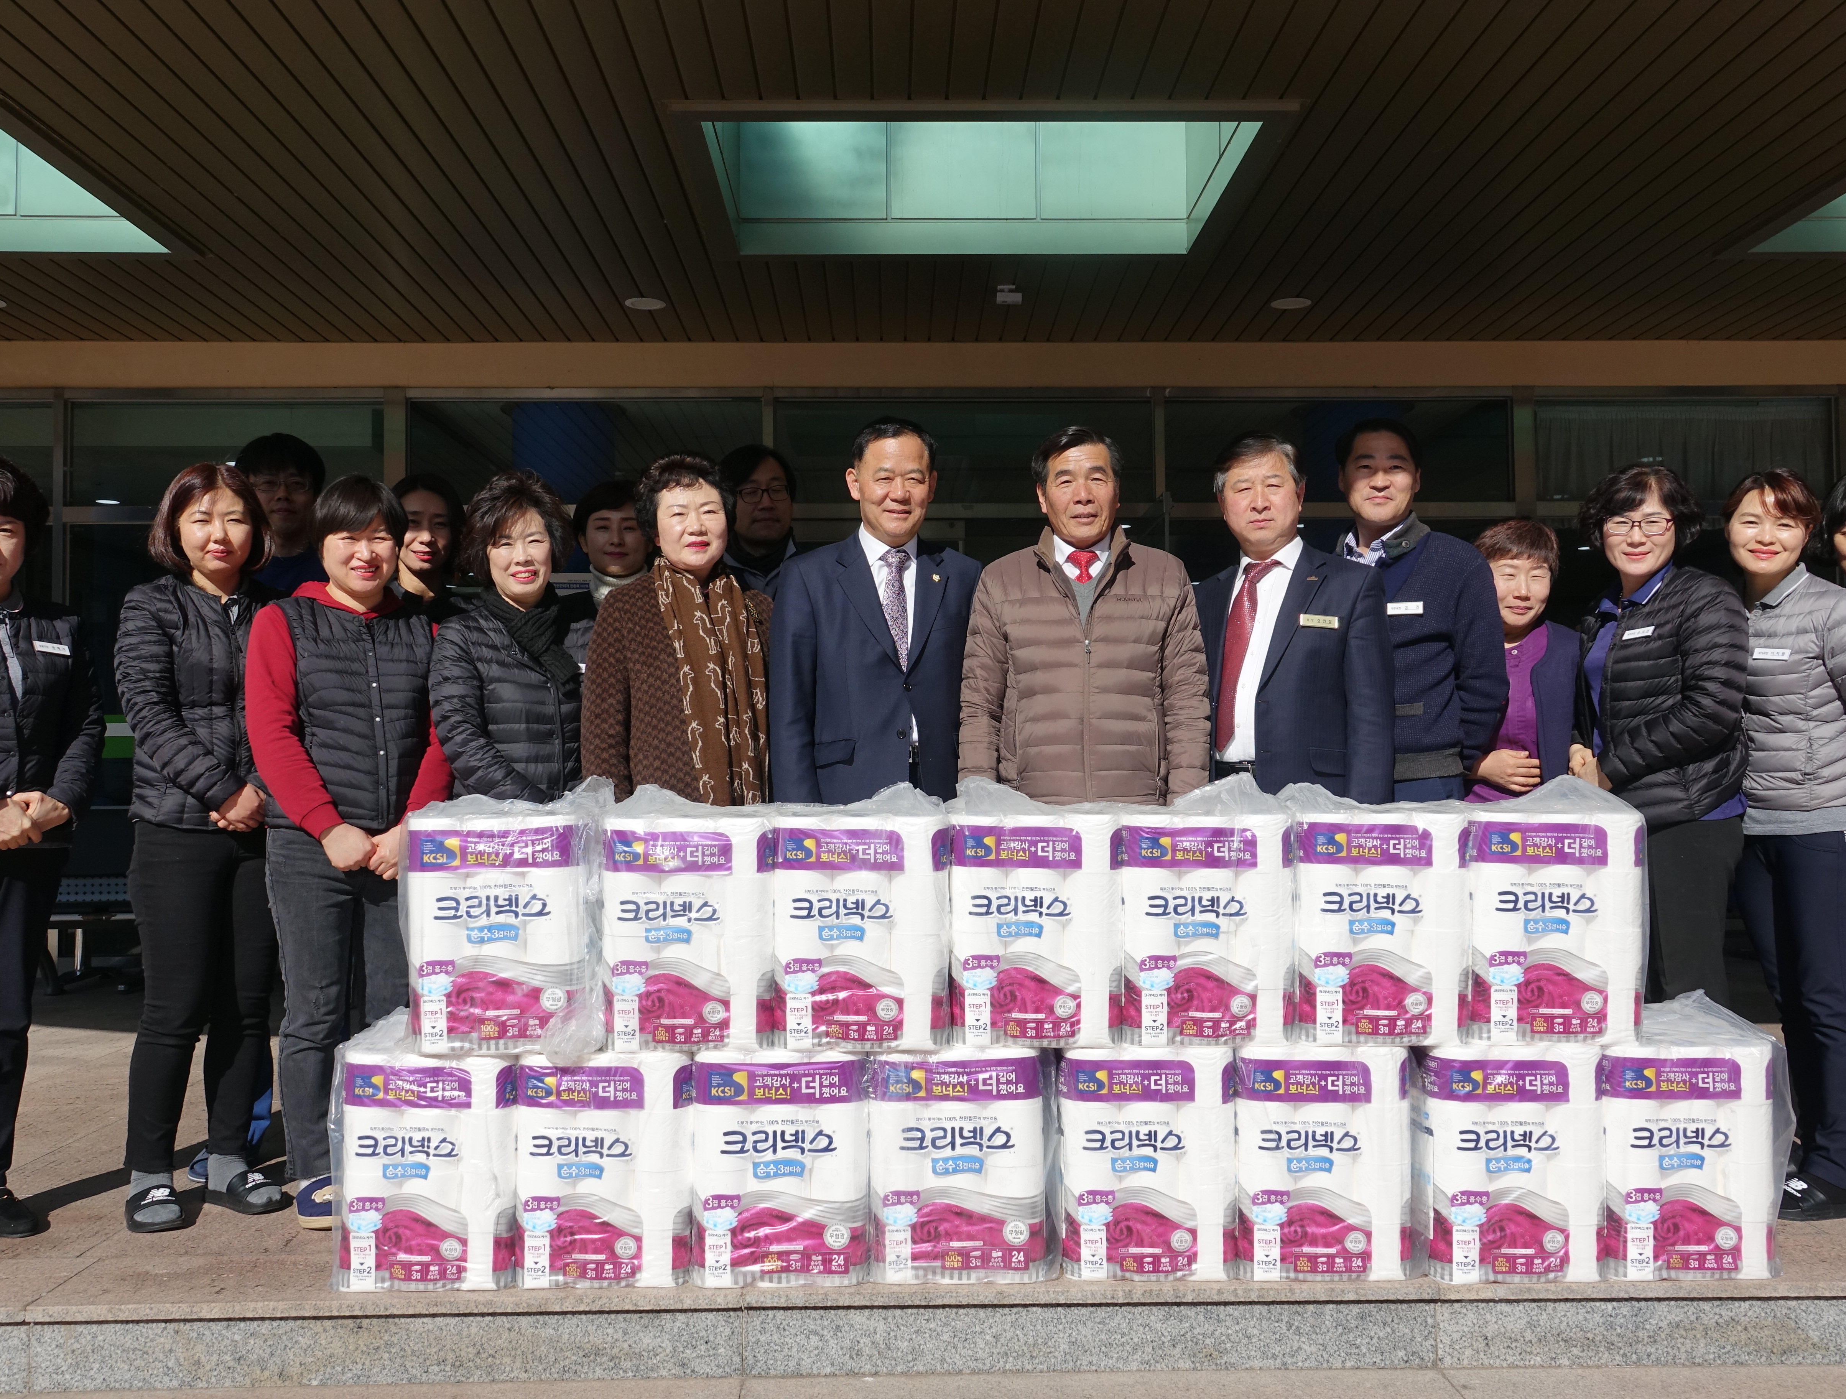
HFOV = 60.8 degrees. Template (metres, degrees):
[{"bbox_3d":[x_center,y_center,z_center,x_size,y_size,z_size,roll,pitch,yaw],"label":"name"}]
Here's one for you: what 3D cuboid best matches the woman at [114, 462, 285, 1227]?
[{"bbox_3d":[-1.572,0.301,3.441,0.410,1.639,0.330,1,-3,-28],"label":"woman"}]

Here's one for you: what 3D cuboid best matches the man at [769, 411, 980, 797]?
[{"bbox_3d":[-0.091,0.255,3.292,0.490,1.698,0.300,0,-2,-6],"label":"man"}]

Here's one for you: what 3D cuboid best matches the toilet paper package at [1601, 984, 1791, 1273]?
[{"bbox_3d":[1.409,0.848,2.990,0.335,0.445,0.230,0,-2,-1],"label":"toilet paper package"}]

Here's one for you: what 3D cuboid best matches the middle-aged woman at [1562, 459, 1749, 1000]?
[{"bbox_3d":[1.589,0.291,3.371,0.360,1.585,0.460,1,-3,-38],"label":"middle-aged woman"}]

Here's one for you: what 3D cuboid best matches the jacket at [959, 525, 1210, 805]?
[{"bbox_3d":[0.345,-0.033,3.364,0.530,0.685,0.320,-1,-2,6],"label":"jacket"}]

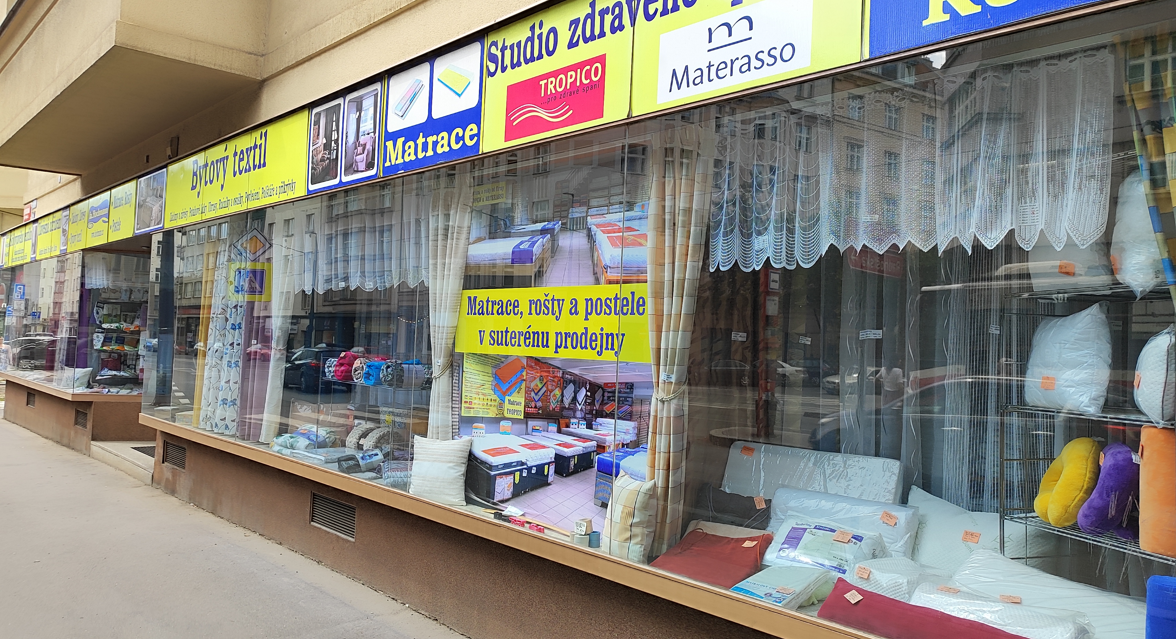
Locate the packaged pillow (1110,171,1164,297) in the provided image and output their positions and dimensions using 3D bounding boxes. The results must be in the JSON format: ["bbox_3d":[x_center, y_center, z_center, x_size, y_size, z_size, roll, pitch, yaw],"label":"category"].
[{"bbox_3d":[1.796,-0.267,2.620,0.180,0.390,0.420,1,-2,28],"label":"packaged pillow"}]

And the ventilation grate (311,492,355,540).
[{"bbox_3d":[-1.656,1.280,5.303,0.035,0.223,0.623,3,-2,-44],"label":"ventilation grate"}]

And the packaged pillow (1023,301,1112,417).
[{"bbox_3d":[1.716,0.144,2.932,0.130,0.380,0.370,6,-3,-9],"label":"packaged pillow"}]

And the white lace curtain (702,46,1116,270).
[{"bbox_3d":[1.103,-0.538,3.147,0.070,0.644,1.613,4,-3,-43],"label":"white lace curtain"}]

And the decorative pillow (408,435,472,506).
[{"bbox_3d":[-0.888,0.913,4.939,0.380,0.370,0.130,1,-9,22],"label":"decorative pillow"}]

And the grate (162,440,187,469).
[{"bbox_3d":[-4.367,1.433,8.622,0.030,0.240,0.708,4,-3,-43],"label":"grate"}]

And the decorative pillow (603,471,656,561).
[{"bbox_3d":[0.189,0.915,3.770,0.120,0.370,0.370,13,-7,-25],"label":"decorative pillow"}]

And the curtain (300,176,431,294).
[{"bbox_3d":[-1.573,-0.528,5.604,0.080,0.678,1.788,3,-2,-44],"label":"curtain"}]

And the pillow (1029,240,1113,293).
[{"bbox_3d":[1.732,-0.284,2.948,0.100,0.370,0.380,5,-3,-8],"label":"pillow"}]

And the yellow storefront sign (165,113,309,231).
[{"bbox_3d":[-2.938,-1.147,6.634,0.060,0.600,3.043,3,-2,-44],"label":"yellow storefront sign"}]

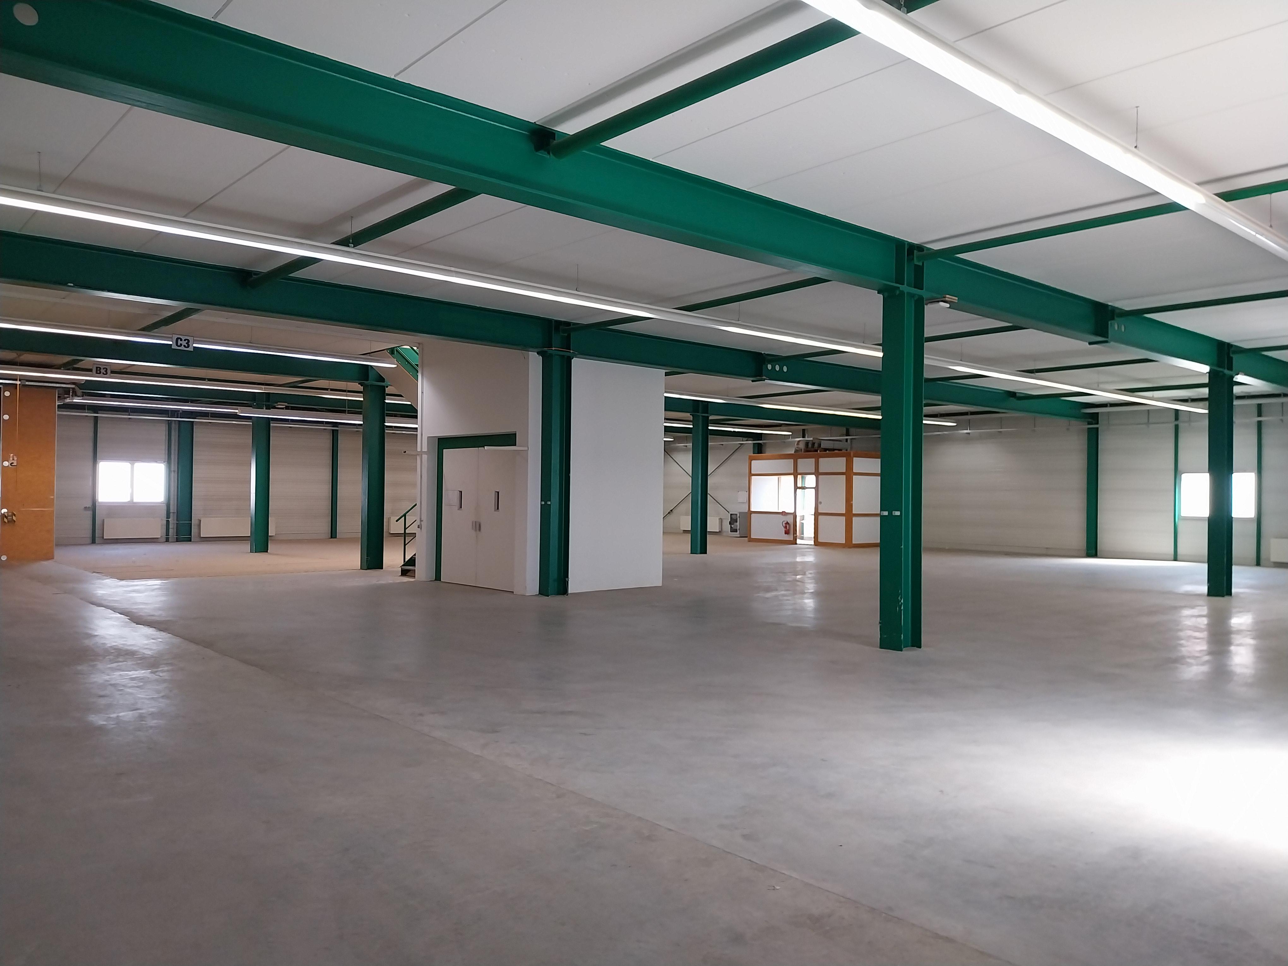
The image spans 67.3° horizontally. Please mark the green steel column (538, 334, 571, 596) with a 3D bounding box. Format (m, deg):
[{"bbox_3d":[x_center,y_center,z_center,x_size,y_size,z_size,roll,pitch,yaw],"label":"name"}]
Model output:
[{"bbox_3d":[-1.512,-0.257,16.476,0.388,4.315,0.295,1,-1,-41],"label":"green steel column"}]

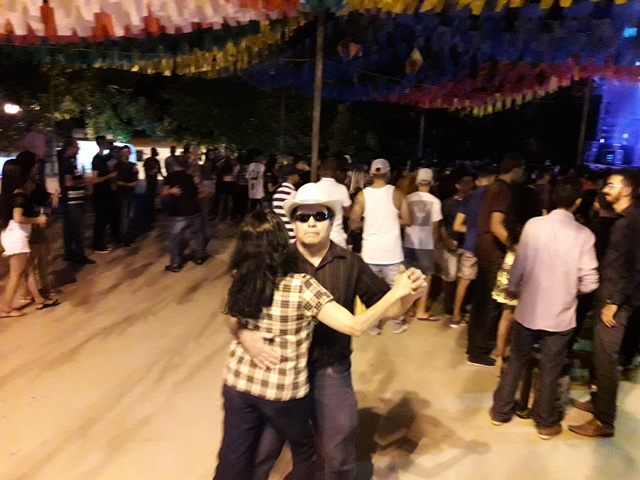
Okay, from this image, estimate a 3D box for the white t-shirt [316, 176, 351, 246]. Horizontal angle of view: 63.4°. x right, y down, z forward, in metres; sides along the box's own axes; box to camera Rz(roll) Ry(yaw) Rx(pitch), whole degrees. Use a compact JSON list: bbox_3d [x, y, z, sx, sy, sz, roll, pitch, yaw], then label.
[{"bbox_3d":[0.088,-0.271,5.340,0.480,0.730,0.270,4,11,8],"label":"white t-shirt"}]

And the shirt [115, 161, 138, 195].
[{"bbox_3d":[-3.257,-1.039,8.713,0.420,0.610,0.260,4,11,8],"label":"shirt"}]

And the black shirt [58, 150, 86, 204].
[{"bbox_3d":[-3.547,-0.896,7.420,0.360,0.730,0.440,5,11,11],"label":"black shirt"}]

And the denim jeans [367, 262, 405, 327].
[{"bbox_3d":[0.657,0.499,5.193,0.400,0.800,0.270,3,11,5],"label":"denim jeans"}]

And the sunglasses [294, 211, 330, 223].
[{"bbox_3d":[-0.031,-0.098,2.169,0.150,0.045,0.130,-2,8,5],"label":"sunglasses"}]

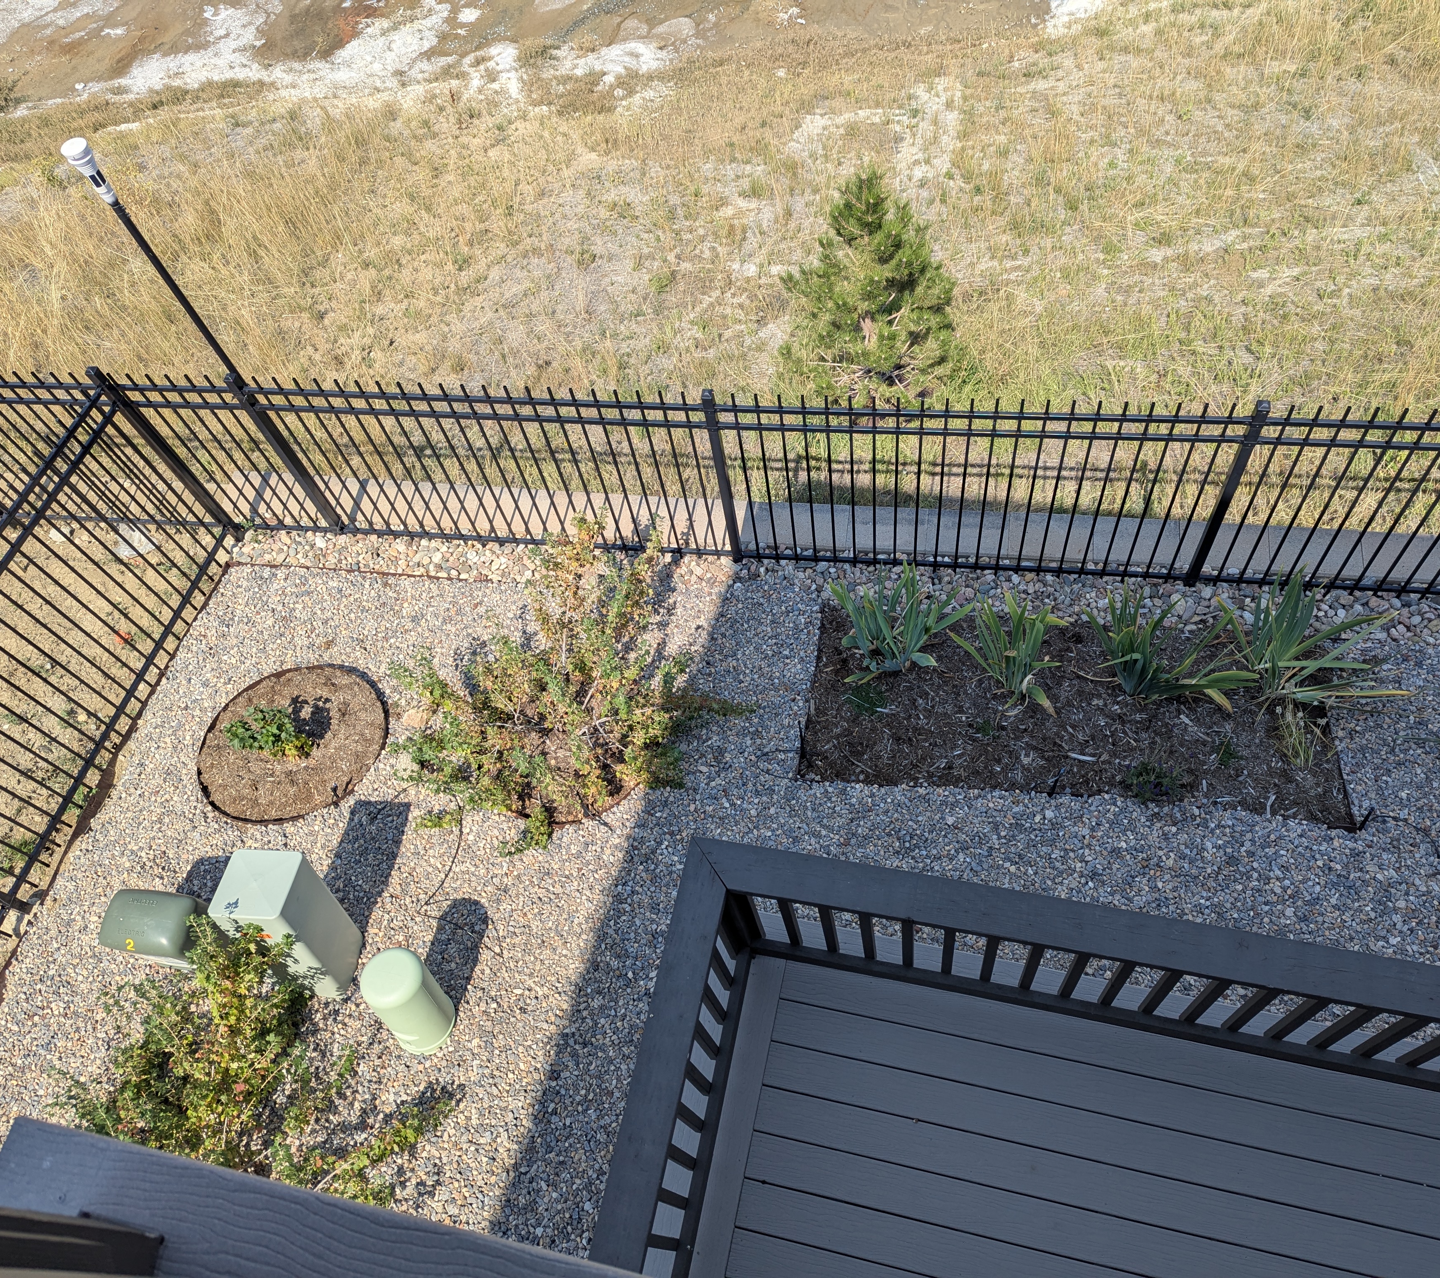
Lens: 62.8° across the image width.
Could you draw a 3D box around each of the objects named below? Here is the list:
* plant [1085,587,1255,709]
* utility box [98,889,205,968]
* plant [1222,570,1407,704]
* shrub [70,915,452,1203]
[{"bbox_3d":[2.175,0.070,5.747,0.800,0.400,0.520,4,62,10],"label":"plant"},{"bbox_3d":[-2.435,1.305,5.238,0.380,0.420,0.275,4,62,10],"label":"utility box"},{"bbox_3d":[2.823,0.032,5.664,0.860,0.460,0.600,4,62,10],"label":"plant"},{"bbox_3d":[-1.805,1.686,4.591,1.300,0.880,1.000,4,62,10],"label":"shrub"}]

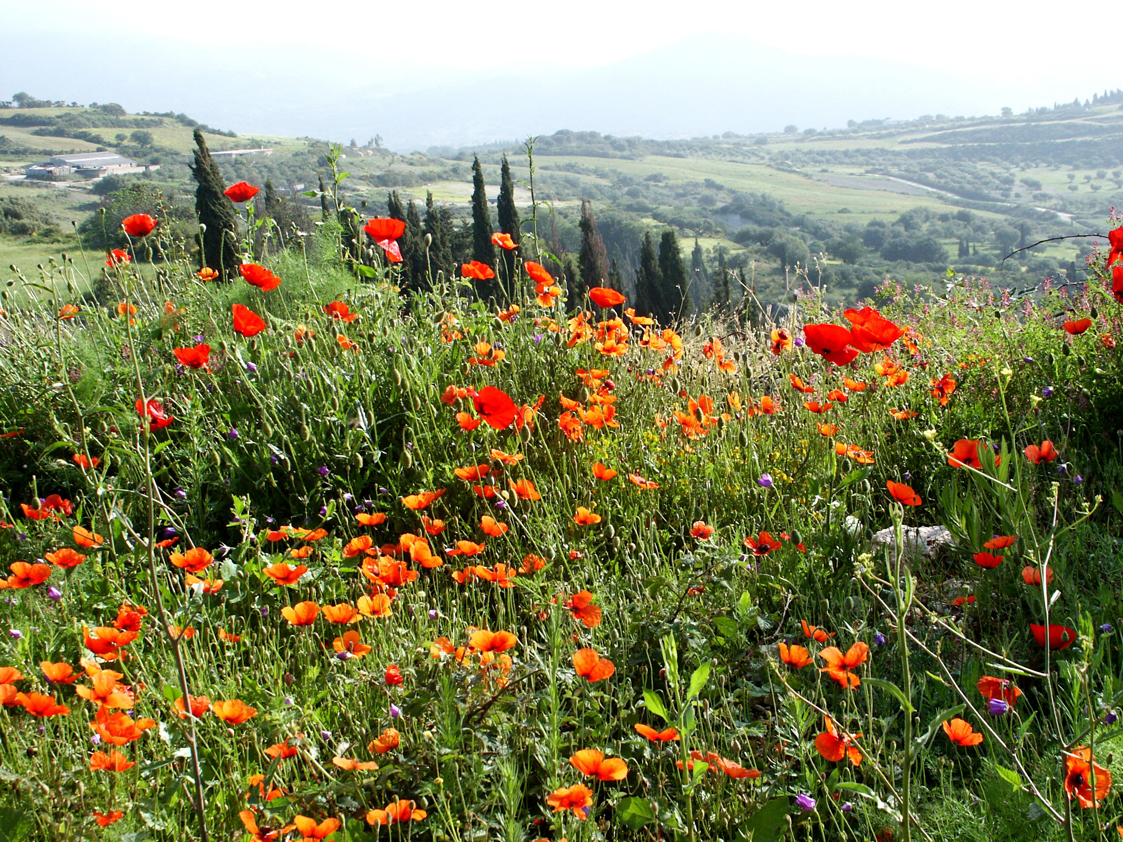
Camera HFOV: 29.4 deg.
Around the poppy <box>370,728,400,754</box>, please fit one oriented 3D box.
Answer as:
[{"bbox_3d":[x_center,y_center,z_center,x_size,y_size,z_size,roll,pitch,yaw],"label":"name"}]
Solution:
[{"bbox_3d":[-0.214,0.388,2.600,0.037,0.027,0.035,8,13,-1],"label":"poppy"}]

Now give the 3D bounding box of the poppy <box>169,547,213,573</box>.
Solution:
[{"bbox_3d":[-0.554,0.208,3.200,0.064,0.032,0.060,-3,13,0],"label":"poppy"}]

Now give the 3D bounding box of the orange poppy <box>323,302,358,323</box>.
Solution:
[{"bbox_3d":[-0.422,-0.207,4.100,0.065,0.036,0.060,0,8,0],"label":"orange poppy"}]

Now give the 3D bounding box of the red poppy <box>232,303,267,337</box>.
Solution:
[{"bbox_3d":[-0.605,-0.195,4.150,0.066,0.052,0.064,24,12,-3],"label":"red poppy"}]

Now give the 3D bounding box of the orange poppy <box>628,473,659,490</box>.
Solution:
[{"bbox_3d":[0.156,0.114,4.050,0.058,0.020,0.053,23,18,0],"label":"orange poppy"}]

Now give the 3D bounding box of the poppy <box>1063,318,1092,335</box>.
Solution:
[{"bbox_3d":[1.012,-0.185,4.200,0.057,0.032,0.053,0,8,0],"label":"poppy"}]

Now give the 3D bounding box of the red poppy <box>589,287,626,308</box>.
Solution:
[{"bbox_3d":[0.086,-0.234,4.050,0.069,0.035,0.066,5,6,0],"label":"red poppy"}]

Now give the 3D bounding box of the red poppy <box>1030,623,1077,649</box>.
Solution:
[{"bbox_3d":[0.736,0.322,3.200,0.069,0.034,0.064,0,9,0],"label":"red poppy"}]

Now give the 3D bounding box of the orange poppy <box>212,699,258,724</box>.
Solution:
[{"bbox_3d":[-0.434,0.387,2.850,0.060,0.028,0.058,0,7,0],"label":"orange poppy"}]

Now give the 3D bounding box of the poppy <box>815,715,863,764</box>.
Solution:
[{"bbox_3d":[0.356,0.408,2.750,0.062,0.042,0.062,14,37,0],"label":"poppy"}]

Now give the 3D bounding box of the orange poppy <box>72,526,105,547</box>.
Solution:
[{"bbox_3d":[-0.773,0.189,3.500,0.053,0.030,0.052,9,9,0],"label":"orange poppy"}]

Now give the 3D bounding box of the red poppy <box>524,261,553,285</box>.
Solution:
[{"bbox_3d":[-0.044,-0.283,4.100,0.060,0.034,0.055,35,9,0],"label":"red poppy"}]

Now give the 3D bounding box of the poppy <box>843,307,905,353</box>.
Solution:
[{"bbox_3d":[0.466,-0.136,3.200,0.090,0.062,0.083,0,8,0],"label":"poppy"}]

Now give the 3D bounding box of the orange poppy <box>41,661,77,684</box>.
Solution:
[{"bbox_3d":[-0.728,0.365,3.100,0.052,0.028,0.050,0,9,0],"label":"orange poppy"}]

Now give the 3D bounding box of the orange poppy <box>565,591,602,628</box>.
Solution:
[{"bbox_3d":[0.032,0.273,3.100,0.045,0.052,0.050,4,9,26],"label":"orange poppy"}]

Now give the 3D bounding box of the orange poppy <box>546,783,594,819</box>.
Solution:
[{"bbox_3d":[0.010,0.444,2.500,0.055,0.030,0.048,0,27,0],"label":"orange poppy"}]

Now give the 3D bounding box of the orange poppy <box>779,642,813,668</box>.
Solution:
[{"bbox_3d":[0.345,0.345,3.150,0.050,0.030,0.048,5,9,-1],"label":"orange poppy"}]

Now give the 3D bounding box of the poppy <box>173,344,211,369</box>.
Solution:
[{"bbox_3d":[-0.716,-0.125,4.150,0.070,0.040,0.063,-3,8,0],"label":"poppy"}]

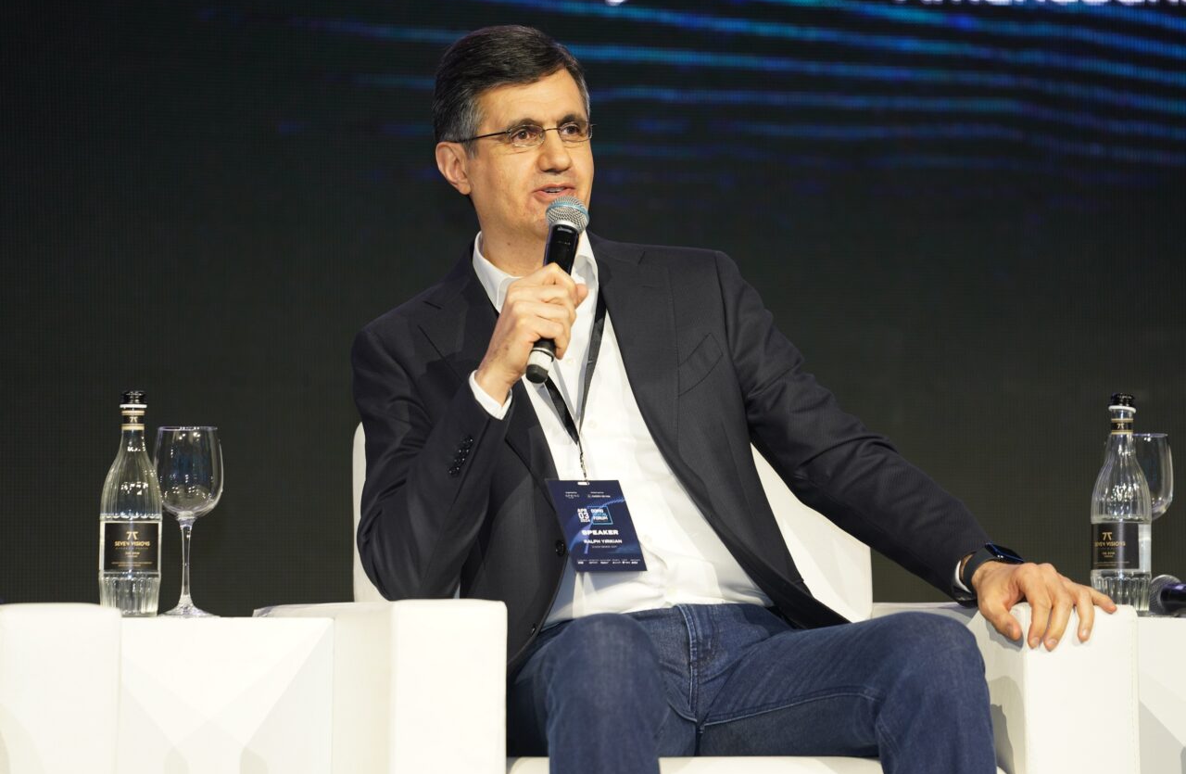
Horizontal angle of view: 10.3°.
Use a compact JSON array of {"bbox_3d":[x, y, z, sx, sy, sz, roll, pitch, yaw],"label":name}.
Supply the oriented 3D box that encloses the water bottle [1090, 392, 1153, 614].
[{"bbox_3d":[0.636,0.142,7.920,0.072,0.268,0.072,1,-2,0],"label":"water bottle"}]

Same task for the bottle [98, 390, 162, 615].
[{"bbox_3d":[-0.544,0.138,7.760,0.072,0.267,0.072,1,-2,-7],"label":"bottle"}]

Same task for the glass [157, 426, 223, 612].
[{"bbox_3d":[-0.480,0.160,7.820,0.081,0.226,0.081,1,-2,0],"label":"glass"}]

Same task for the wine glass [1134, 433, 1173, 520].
[{"bbox_3d":[0.665,0.168,8.010,0.081,0.226,0.081,1,-2,0],"label":"wine glass"}]

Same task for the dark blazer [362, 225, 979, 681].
[{"bbox_3d":[0.092,0.078,7.830,0.750,0.530,0.450,-5,-9,-8],"label":"dark blazer"}]

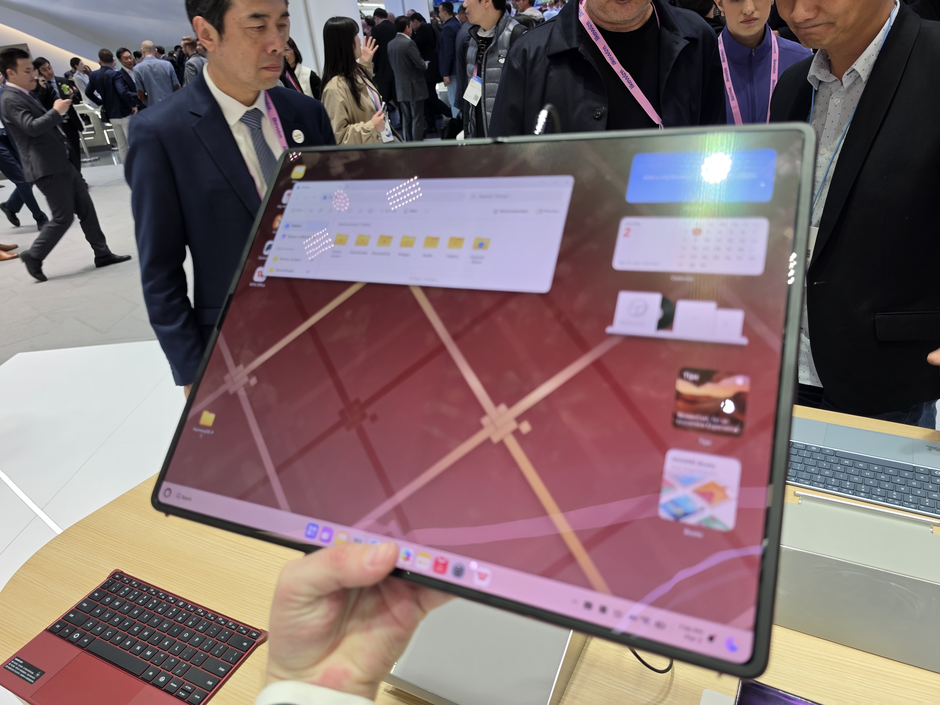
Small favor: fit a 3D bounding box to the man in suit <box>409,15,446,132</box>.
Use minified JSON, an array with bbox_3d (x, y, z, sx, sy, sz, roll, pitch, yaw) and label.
[{"bbox_3d":[-0.659,-4.271,9.679,0.500,1.740,0.520,0,28,12],"label":"man in suit"}]

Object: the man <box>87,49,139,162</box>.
[{"bbox_3d":[-5.303,-3.575,9.316,0.600,1.750,0.400,-15,28,-16],"label":"man"}]

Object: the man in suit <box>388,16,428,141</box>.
[{"bbox_3d":[-0.782,-3.409,8.075,0.520,1.700,0.420,10,31,28],"label":"man in suit"}]

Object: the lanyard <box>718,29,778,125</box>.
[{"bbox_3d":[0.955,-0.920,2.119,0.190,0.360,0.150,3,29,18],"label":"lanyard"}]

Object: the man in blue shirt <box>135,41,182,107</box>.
[{"bbox_3d":[-4.701,-3.731,9.456,0.580,1.780,0.420,-17,29,-20],"label":"man in blue shirt"}]

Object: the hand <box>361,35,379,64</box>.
[{"bbox_3d":[-0.708,-2.131,4.400,0.120,0.165,0.060,4,25,-11],"label":"hand"}]

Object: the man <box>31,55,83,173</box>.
[{"bbox_3d":[-5.609,-3.134,8.556,0.580,1.720,0.450,-21,30,-26],"label":"man"}]

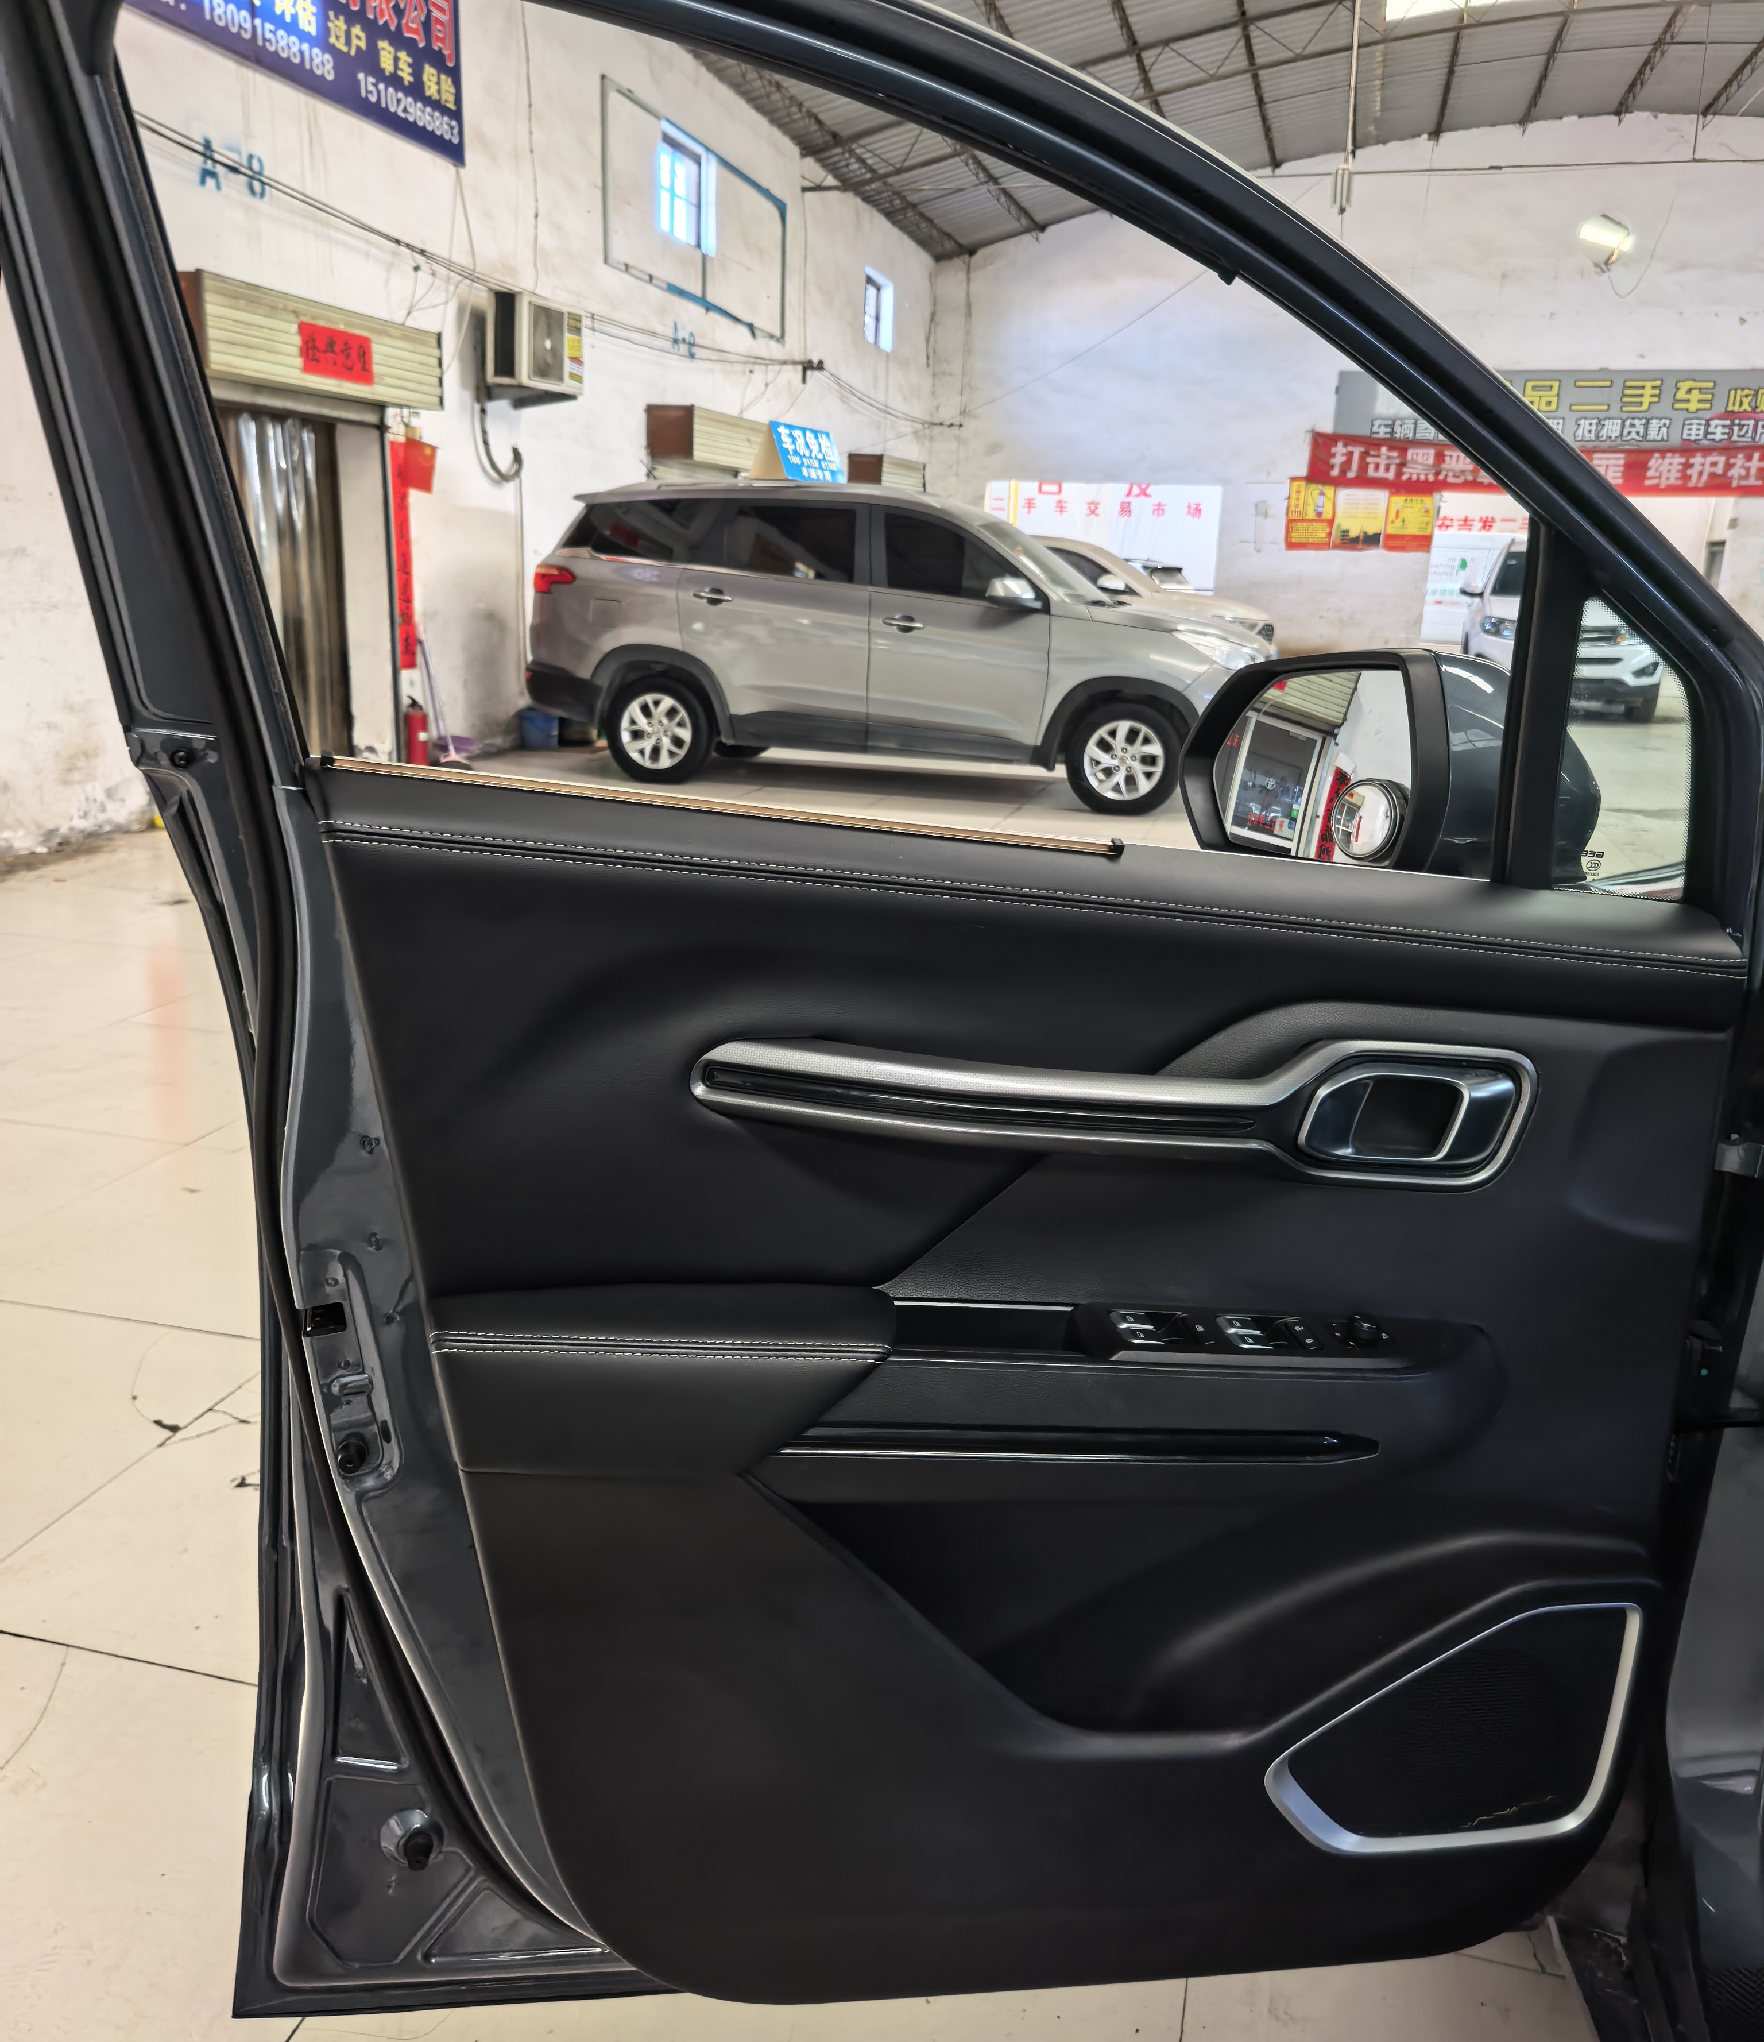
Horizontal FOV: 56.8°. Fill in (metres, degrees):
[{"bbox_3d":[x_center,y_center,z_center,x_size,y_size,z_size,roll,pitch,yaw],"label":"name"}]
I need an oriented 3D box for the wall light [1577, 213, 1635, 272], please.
[{"bbox_3d":[8.835,-9.496,19.900,0.660,0.680,0.250,5,16,13],"label":"wall light"}]

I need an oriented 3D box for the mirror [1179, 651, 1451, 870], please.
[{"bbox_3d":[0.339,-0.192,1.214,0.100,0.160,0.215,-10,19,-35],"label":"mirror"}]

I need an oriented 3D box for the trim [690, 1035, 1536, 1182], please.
[{"bbox_3d":[0.138,0.055,1.000,0.512,0.080,0.055,2,15,-8],"label":"trim"}]

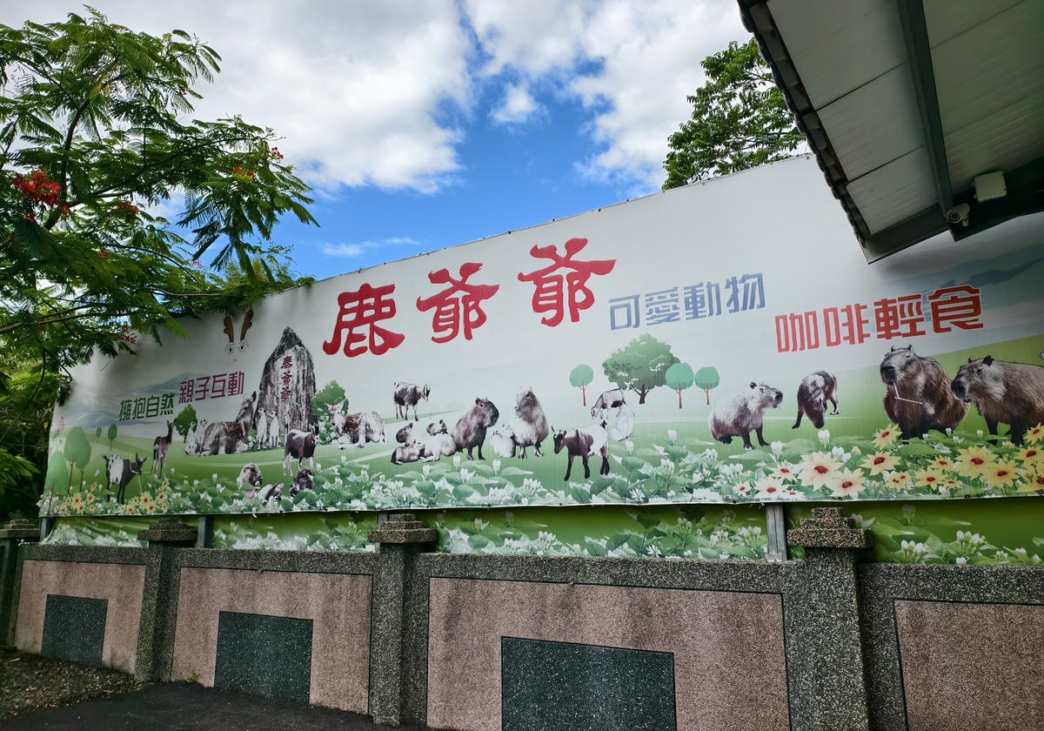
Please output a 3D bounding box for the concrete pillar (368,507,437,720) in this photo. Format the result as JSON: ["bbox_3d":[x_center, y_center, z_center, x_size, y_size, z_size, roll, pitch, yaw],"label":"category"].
[{"bbox_3d":[-0.922,1.919,5.342,0.389,1.503,0.389,-8,-14,30],"label":"concrete pillar"}]

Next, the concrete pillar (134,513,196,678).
[{"bbox_3d":[-3.574,2.294,6.908,0.389,1.511,0.389,-8,-14,30],"label":"concrete pillar"}]

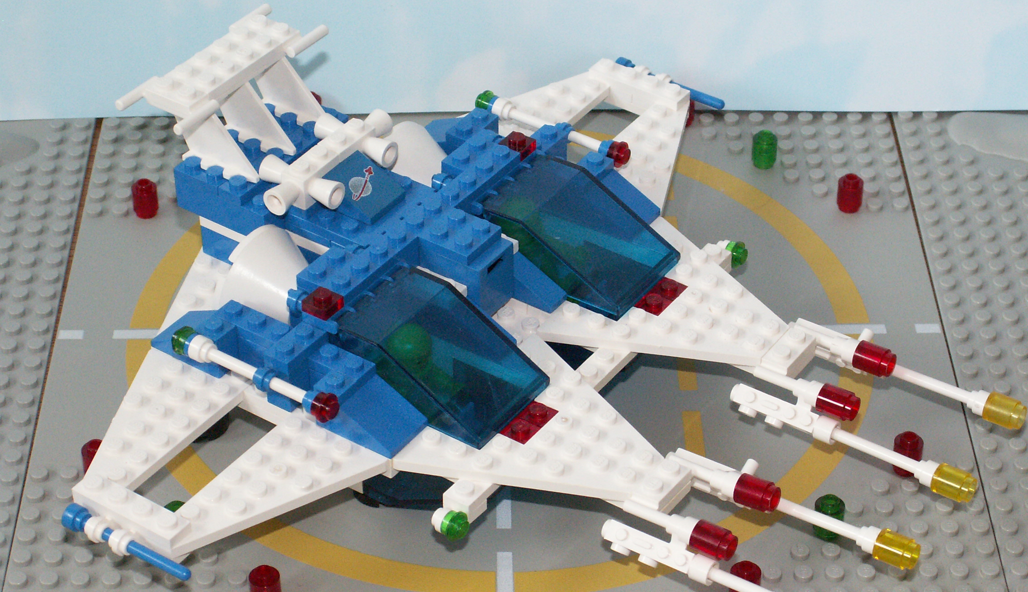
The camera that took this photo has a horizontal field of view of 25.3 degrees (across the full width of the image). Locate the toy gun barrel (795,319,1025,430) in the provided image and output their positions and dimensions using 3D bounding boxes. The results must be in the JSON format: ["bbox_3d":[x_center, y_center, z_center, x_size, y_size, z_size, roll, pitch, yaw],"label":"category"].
[{"bbox_3d":[0.105,0.021,0.613,0.069,0.009,0.009,21,42,29],"label":"toy gun barrel"}]

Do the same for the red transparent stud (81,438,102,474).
[{"bbox_3d":[-0.111,0.044,0.609,0.008,0.011,0.008,0,38,-1],"label":"red transparent stud"}]

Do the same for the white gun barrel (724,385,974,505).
[{"bbox_3d":[0.087,0.037,0.593,0.070,0.009,0.008,23,43,27],"label":"white gun barrel"}]

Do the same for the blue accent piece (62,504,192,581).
[{"bbox_3d":[-0.094,0.060,0.553,0.038,0.007,0.007,22,43,25],"label":"blue accent piece"}]

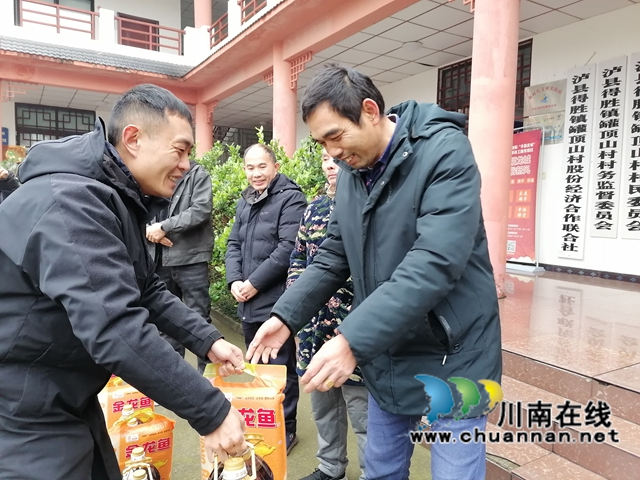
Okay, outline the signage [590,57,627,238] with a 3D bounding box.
[{"bbox_3d":[3.483,-1.090,6.014,0.030,2.134,0.316,-3,6,-34],"label":"signage"}]

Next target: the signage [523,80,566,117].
[{"bbox_3d":[3.012,-1.887,6.672,0.020,0.393,0.605,-3,6,-34],"label":"signage"}]

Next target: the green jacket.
[{"bbox_3d":[0.192,0.024,1.241,0.550,0.810,0.540,-2,5,-34],"label":"green jacket"}]

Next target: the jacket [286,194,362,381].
[{"bbox_3d":[0.108,0.211,2.390,0.500,0.870,0.310,4,6,30],"label":"jacket"}]

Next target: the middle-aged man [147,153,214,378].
[{"bbox_3d":[-0.862,0.261,2.958,0.520,1.750,0.350,3,6,22],"label":"middle-aged man"}]

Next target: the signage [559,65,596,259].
[{"bbox_3d":[3.268,-0.962,6.345,0.030,2.419,0.349,-3,6,-34],"label":"signage"}]

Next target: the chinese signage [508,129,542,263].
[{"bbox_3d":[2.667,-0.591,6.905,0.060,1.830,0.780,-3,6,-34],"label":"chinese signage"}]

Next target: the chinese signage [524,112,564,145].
[{"bbox_3d":[3.003,-1.470,6.715,0.020,0.418,0.603,-3,6,-34],"label":"chinese signage"}]

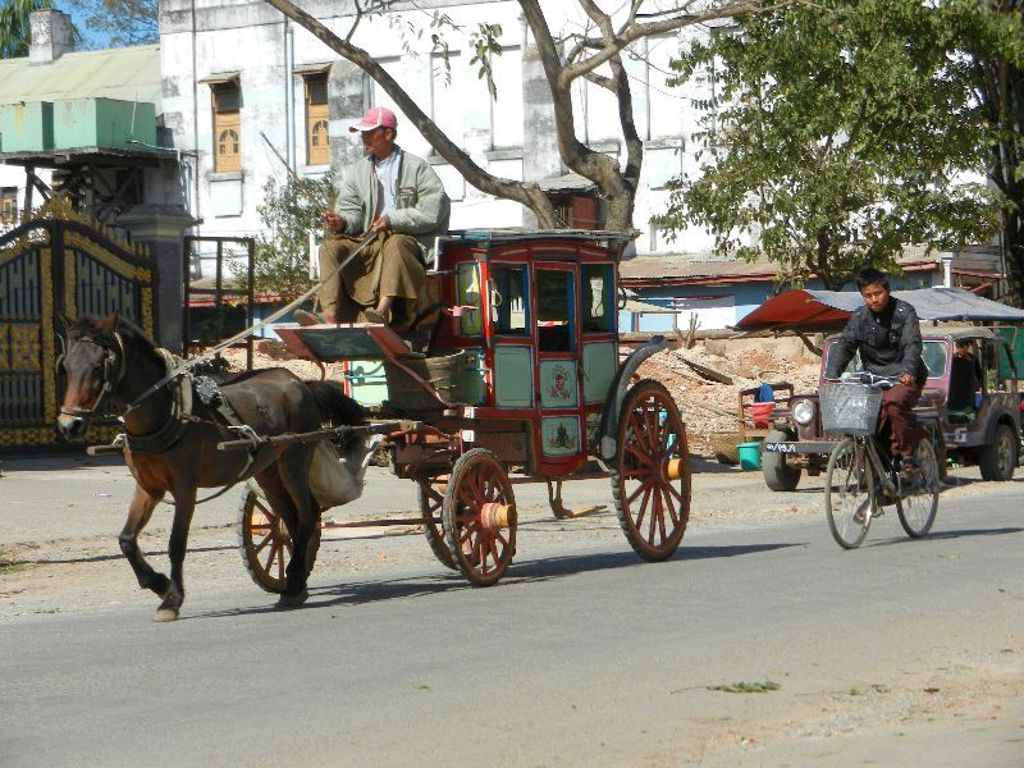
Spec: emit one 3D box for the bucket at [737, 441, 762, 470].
[{"bbox_3d":[2.690,0.810,35.000,0.350,0.310,0.350,-1,0,0],"label":"bucket"}]

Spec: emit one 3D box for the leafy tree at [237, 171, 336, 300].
[{"bbox_3d":[-3.750,-1.300,53.000,2.000,4.400,2.000,-1,0,0],"label":"leafy tree"}]

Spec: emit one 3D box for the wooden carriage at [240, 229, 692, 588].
[{"bbox_3d":[-0.190,0.110,17.980,1.620,2.000,3.050,-2,1,29],"label":"wooden carriage"}]

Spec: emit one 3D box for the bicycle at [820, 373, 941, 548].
[{"bbox_3d":[2.335,0.460,19.670,0.550,1.070,1.750,-1,1,30],"label":"bicycle"}]

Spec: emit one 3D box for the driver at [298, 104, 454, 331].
[{"bbox_3d":[-0.740,-0.910,17.000,0.580,1.200,0.720,-1,1,33],"label":"driver"}]

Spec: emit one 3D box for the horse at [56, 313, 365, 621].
[{"bbox_3d":[-1.480,0.395,15.750,0.500,1.500,2.050,-1,1,32],"label":"horse"}]

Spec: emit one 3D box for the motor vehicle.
[{"bbox_3d":[3.840,0.230,31.700,1.520,1.620,3.150,-1,1,31],"label":"motor vehicle"}]

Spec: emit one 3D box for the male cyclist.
[{"bbox_3d":[2.330,0.060,19.650,0.500,1.550,0.680,-1,1,30],"label":"male cyclist"}]

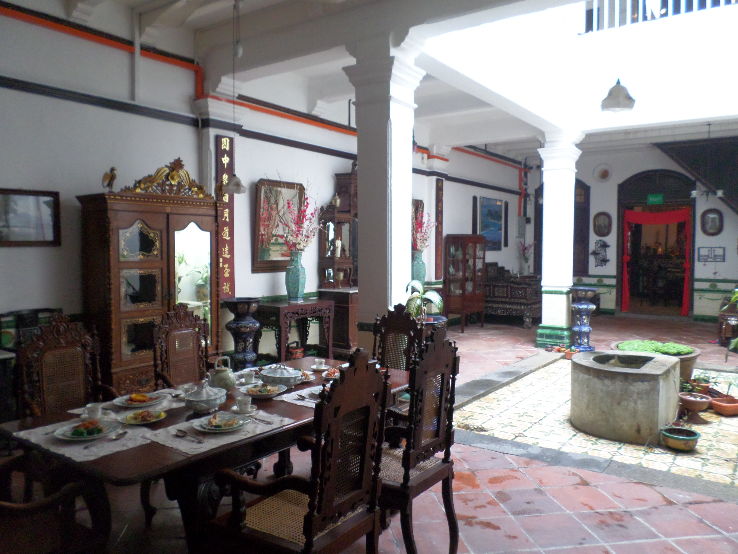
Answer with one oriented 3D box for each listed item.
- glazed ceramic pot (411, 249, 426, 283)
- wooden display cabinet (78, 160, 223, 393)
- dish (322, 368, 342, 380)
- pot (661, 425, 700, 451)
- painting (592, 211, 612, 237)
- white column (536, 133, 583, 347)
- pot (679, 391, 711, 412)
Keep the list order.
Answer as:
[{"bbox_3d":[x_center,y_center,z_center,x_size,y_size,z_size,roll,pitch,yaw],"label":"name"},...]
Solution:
[{"bbox_3d":[0.785,-0.147,8.400,0.250,0.580,0.250,1,4,0],"label":"glazed ceramic pot"},{"bbox_3d":[-2.070,0.037,5.163,0.600,2.330,1.200,3,4,37],"label":"wooden display cabinet"},{"bbox_3d":[-0.212,0.559,3.128,0.135,0.047,0.135,1,4,0],"label":"dish"},{"bbox_3d":[2.528,1.305,4.305,0.300,0.122,0.300,4,5,37],"label":"pot"},{"bbox_3d":[5.107,-1.147,11.646,0.391,0.544,0.050,4,5,37],"label":"painting"},{"bbox_3d":[2.893,-0.490,8.089,0.510,3.070,0.510,4,5,37],"label":"white column"},{"bbox_3d":[3.036,1.169,4.965,0.305,0.145,0.305,3,4,37],"label":"pot"}]

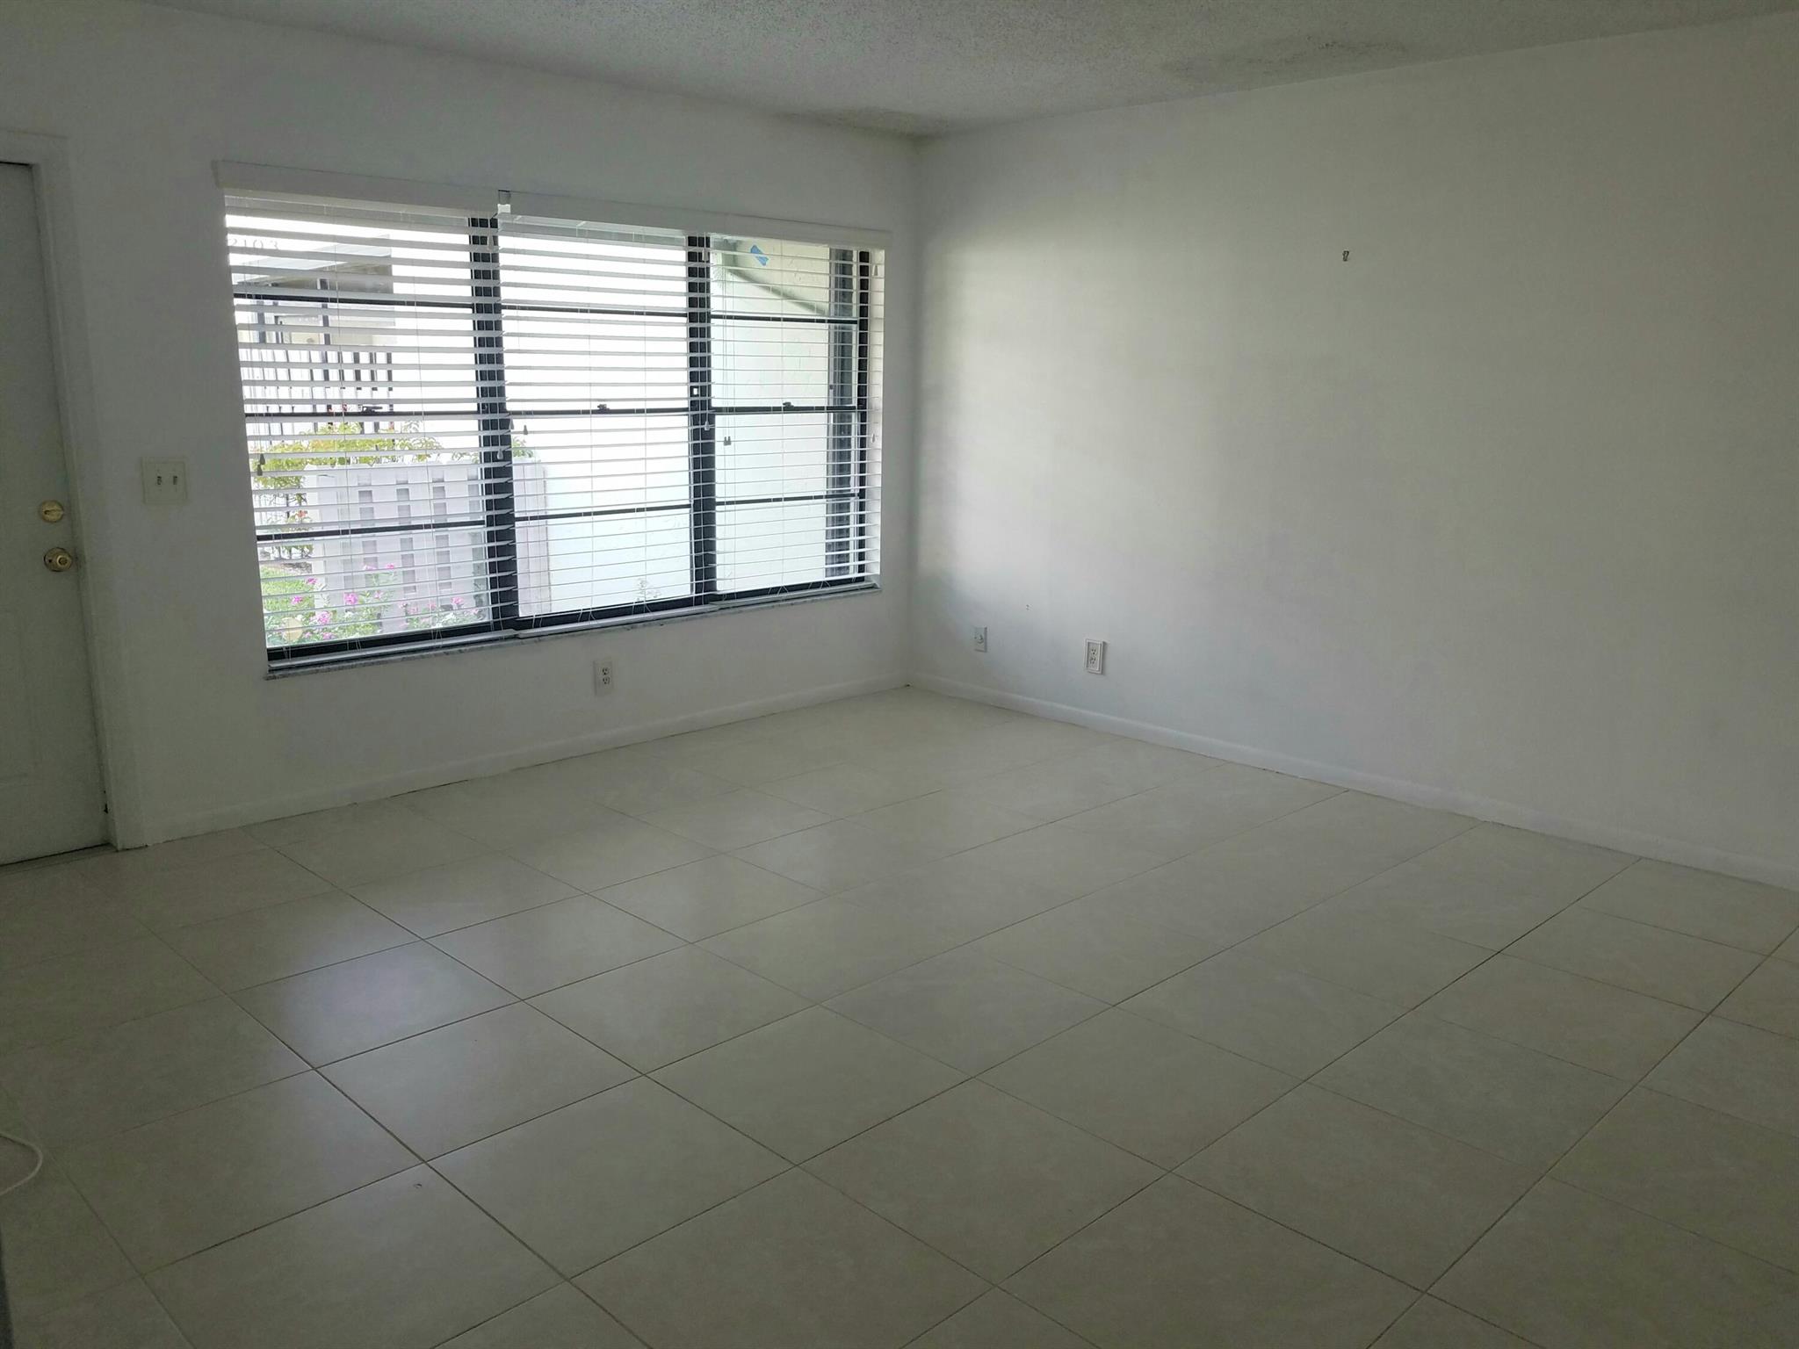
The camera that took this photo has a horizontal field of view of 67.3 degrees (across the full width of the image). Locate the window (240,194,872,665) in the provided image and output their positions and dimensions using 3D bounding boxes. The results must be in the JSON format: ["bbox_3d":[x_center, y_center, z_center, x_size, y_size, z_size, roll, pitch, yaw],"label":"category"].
[{"bbox_3d":[-1.107,-0.955,5.263,0.110,1.501,2.788,12,17,44],"label":"window"}]

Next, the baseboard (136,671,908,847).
[{"bbox_3d":[-1.176,0.267,5.401,0.016,0.076,3.419,12,17,44],"label":"baseboard"}]

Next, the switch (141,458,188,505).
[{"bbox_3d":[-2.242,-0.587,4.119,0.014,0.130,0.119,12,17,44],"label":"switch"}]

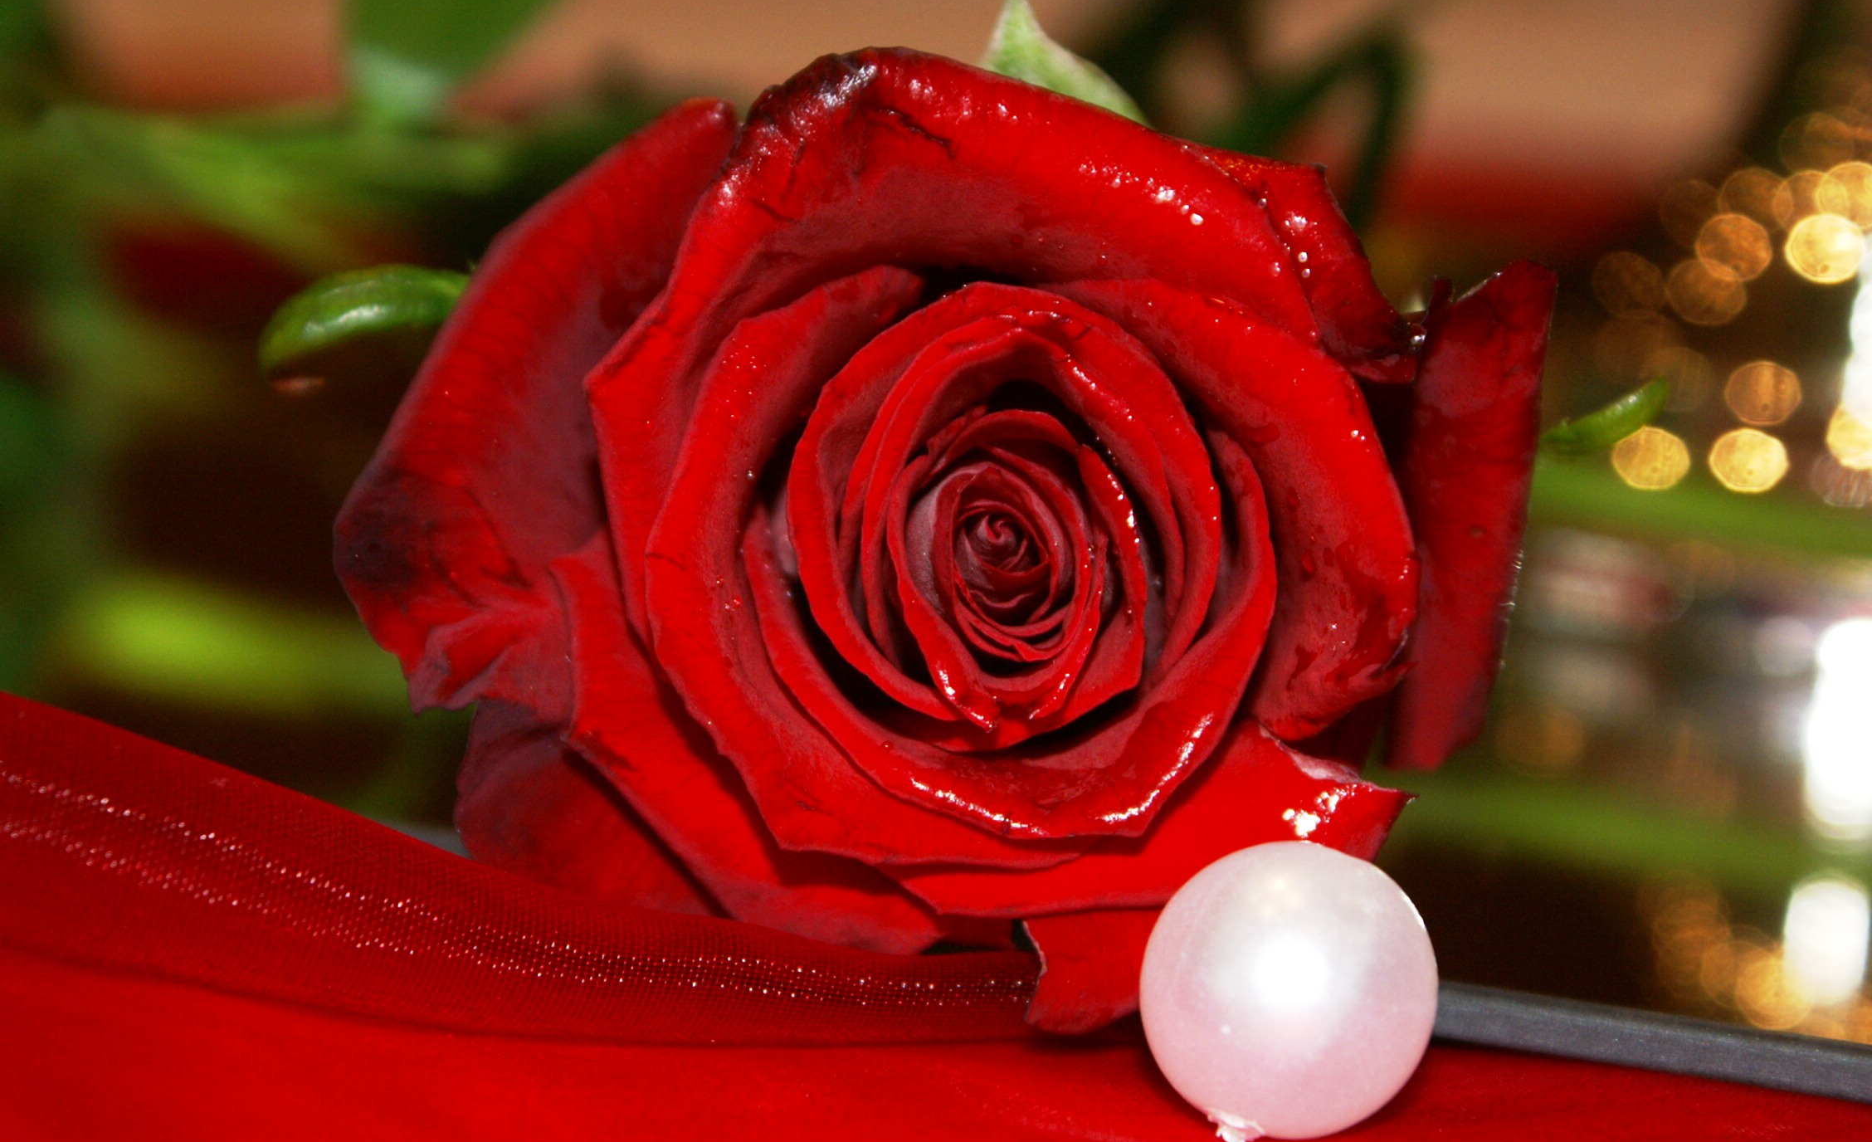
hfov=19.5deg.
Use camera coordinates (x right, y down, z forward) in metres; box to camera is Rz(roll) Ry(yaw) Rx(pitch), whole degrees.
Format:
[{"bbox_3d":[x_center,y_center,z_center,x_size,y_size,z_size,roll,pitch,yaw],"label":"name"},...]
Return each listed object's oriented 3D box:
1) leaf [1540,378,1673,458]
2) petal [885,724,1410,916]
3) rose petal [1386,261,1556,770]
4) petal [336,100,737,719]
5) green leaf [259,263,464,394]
[{"bbox_3d":[0.052,-0.012,0.428,0.012,0.006,0.008,2,10,0],"label":"leaf"},{"bbox_3d":[0.016,0.018,0.405,0.039,0.012,0.022,2,10,0],"label":"petal"},{"bbox_3d":[0.041,-0.004,0.418,0.014,0.036,0.022,-1,10,-17],"label":"rose petal"},{"bbox_3d":[-0.030,-0.012,0.416,0.030,0.044,0.025,4,10,14],"label":"petal"},{"bbox_3d":[-0.044,-0.019,0.427,0.018,0.009,0.010,2,10,0],"label":"green leaf"}]

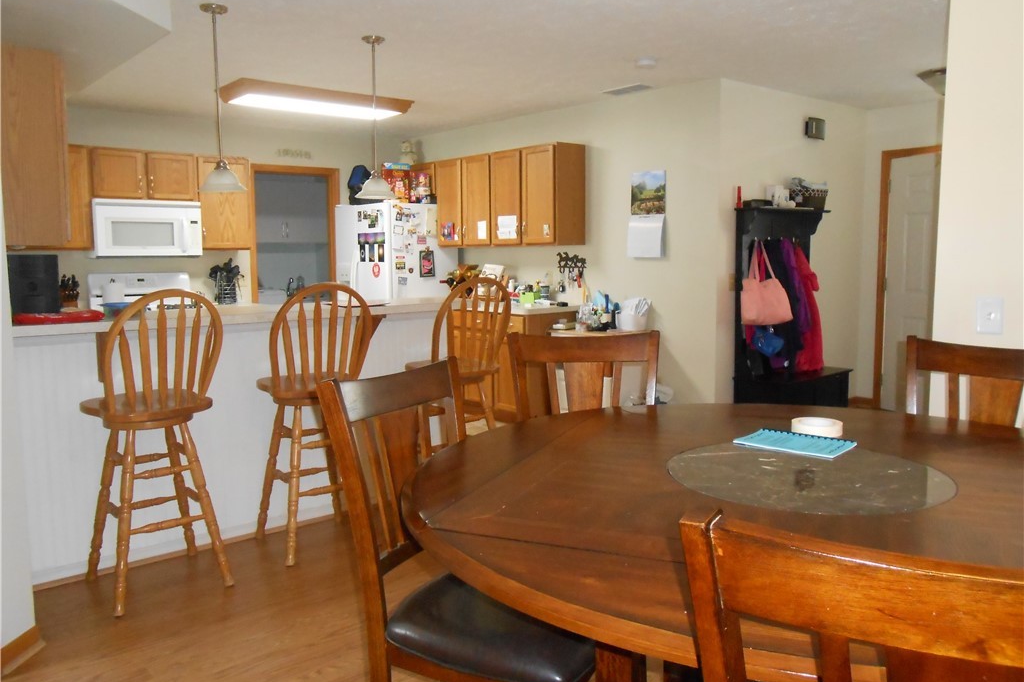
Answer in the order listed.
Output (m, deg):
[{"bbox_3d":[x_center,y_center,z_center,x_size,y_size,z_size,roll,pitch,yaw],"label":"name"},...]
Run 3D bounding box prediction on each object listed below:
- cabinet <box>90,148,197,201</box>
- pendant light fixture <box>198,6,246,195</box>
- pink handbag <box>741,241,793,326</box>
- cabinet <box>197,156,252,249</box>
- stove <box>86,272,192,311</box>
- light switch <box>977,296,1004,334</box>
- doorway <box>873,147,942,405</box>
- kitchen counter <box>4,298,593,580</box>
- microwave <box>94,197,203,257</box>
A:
[{"bbox_3d":[-2.885,-1.266,5.959,0.760,0.385,0.320,-6,8,-41],"label":"cabinet"},{"bbox_3d":[-1.354,-1.106,3.541,0.220,0.825,0.220,-6,9,-40],"label":"pendant light fixture"},{"bbox_3d":[1.725,-0.397,5.181,0.405,0.550,0.150,-6,9,-40],"label":"pink handbag"},{"bbox_3d":[-2.446,-1.139,6.441,0.420,0.745,0.325,-6,9,-40],"label":"cabinet"},{"bbox_3d":[-2.762,0.079,5.967,0.760,1.185,0.680,-6,8,-41],"label":"stove"},{"bbox_3d":[1.529,-0.081,2.461,0.015,0.117,0.070,-6,9,-40],"label":"light switch"},{"bbox_3d":[3.335,-0.461,6.097,0.100,2.120,0.895,-6,9,-40],"label":"doorway"},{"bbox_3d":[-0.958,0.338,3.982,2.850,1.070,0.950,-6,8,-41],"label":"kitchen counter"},{"bbox_3d":[-2.865,-0.864,5.964,0.760,0.415,0.400,-6,8,-41],"label":"microwave"}]

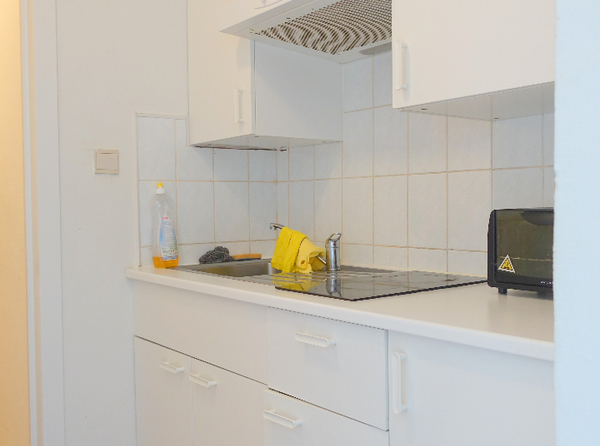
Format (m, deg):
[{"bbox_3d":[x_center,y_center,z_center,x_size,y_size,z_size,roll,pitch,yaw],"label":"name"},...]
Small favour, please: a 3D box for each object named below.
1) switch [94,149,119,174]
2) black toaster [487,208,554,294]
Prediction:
[{"bbox_3d":[-0.633,-0.200,1.975,0.080,0.079,0.014,-2,2,-40],"label":"switch"},{"bbox_3d":[0.650,0.066,1.351,0.245,0.207,0.370,-2,2,-40],"label":"black toaster"}]

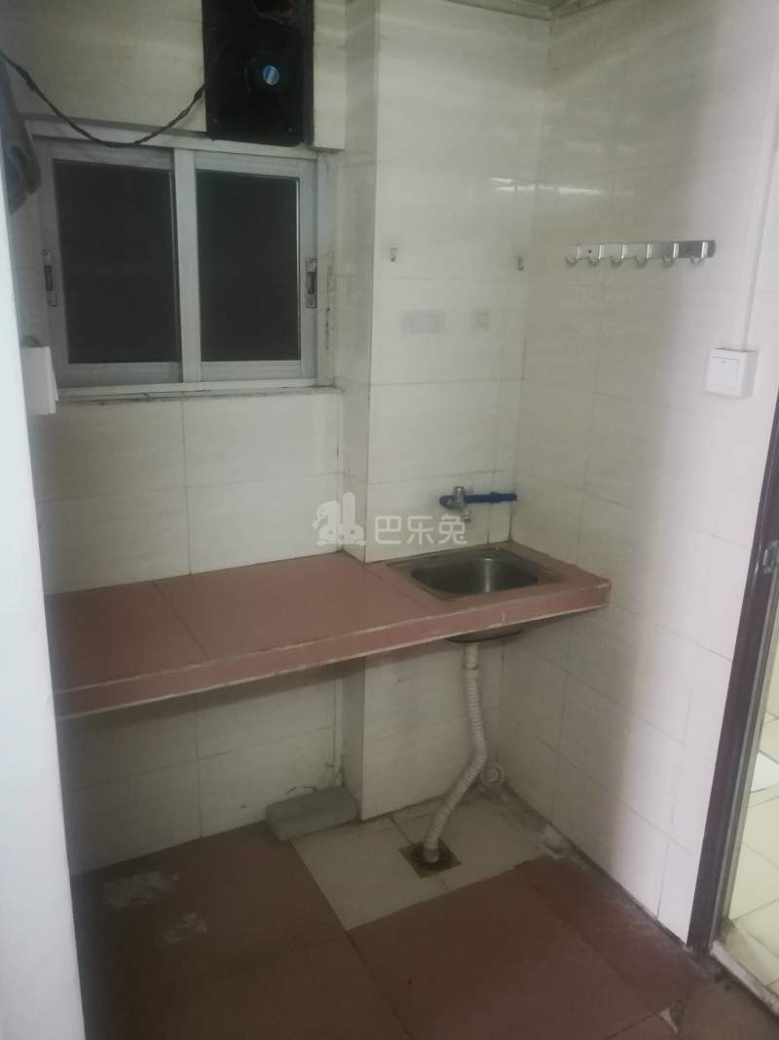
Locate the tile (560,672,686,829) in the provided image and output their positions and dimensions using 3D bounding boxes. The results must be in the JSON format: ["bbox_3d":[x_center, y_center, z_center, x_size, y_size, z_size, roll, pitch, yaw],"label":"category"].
[{"bbox_3d":[0.579,0.584,1.990,0.010,0.250,0.402,-7,18,-27],"label":"tile"}]

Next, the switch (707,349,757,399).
[{"bbox_3d":[0.678,-0.292,1.549,0.034,0.086,0.086,-7,18,-27],"label":"switch"}]

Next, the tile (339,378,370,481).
[{"bbox_3d":[-0.081,-0.226,1.986,0.010,0.245,0.138,-7,18,-27],"label":"tile"}]

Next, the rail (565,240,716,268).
[{"bbox_3d":[0.534,-0.587,1.724,0.036,0.055,0.411,-7,19,-28],"label":"rail"}]

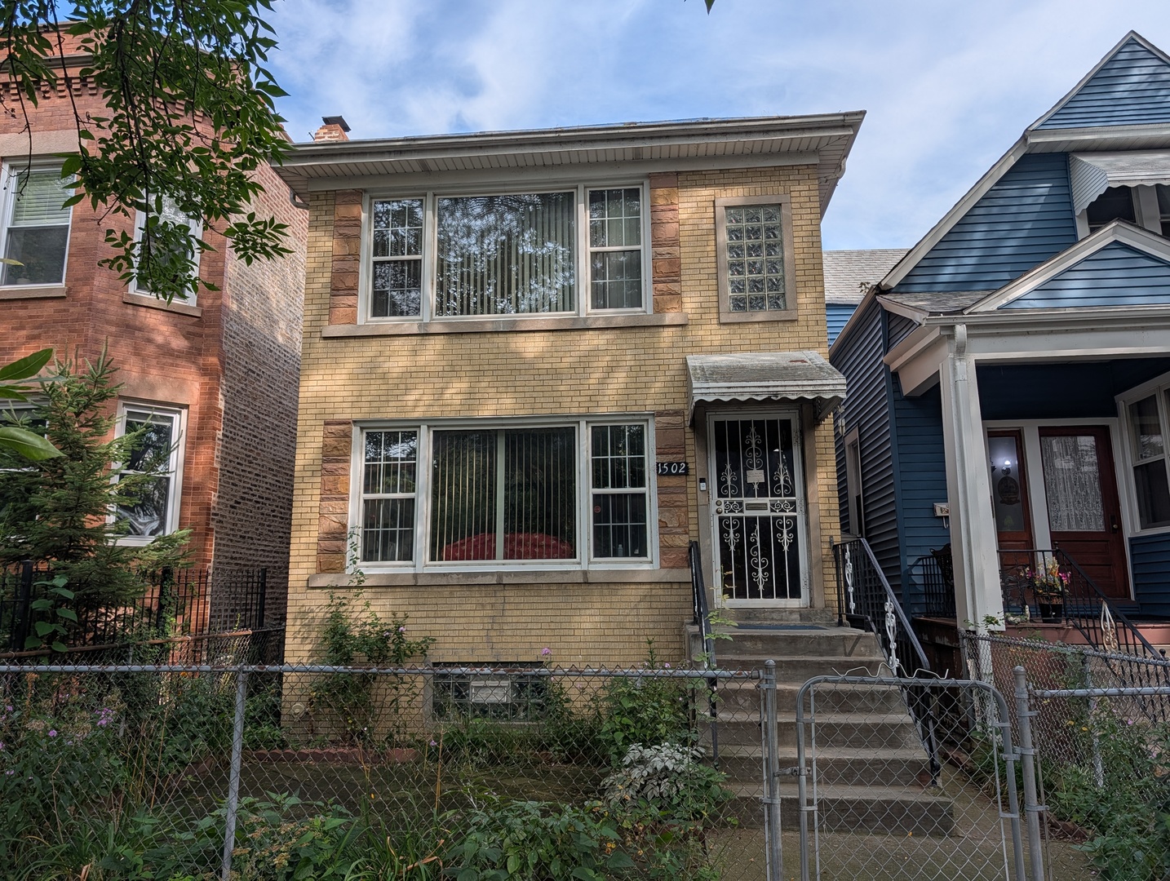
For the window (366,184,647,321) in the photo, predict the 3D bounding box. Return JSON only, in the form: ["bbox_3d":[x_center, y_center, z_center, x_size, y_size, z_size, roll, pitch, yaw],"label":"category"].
[{"bbox_3d":[-0.906,-2.122,9.177,3.279,1.583,0.130,-1,-10,5],"label":"window"}]

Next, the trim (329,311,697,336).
[{"bbox_3d":[-0.911,-1.251,8.996,4.067,0.131,0.130,-1,-10,5],"label":"trim"}]

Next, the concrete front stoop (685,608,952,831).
[{"bbox_3d":[1.686,2.117,6.705,1.615,1.255,2.860,-1,-10,5],"label":"concrete front stoop"}]

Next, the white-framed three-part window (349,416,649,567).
[{"bbox_3d":[-0.887,0.562,8.704,3.313,1.639,0.140,-1,-10,5],"label":"white-framed three-part window"}]

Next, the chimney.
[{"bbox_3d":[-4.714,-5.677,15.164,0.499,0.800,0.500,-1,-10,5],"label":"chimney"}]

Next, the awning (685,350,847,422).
[{"bbox_3d":[1.732,-0.641,8.036,1.373,0.788,1.180,-1,-10,5],"label":"awning"}]

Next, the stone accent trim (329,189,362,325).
[{"bbox_3d":[-2.726,-2.094,9.300,0.319,1.634,0.080,-1,-10,5],"label":"stone accent trim"}]

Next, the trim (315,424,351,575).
[{"bbox_3d":[-2.708,0.608,8.829,0.321,1.653,0.080,-1,-10,5],"label":"trim"}]

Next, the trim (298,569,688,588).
[{"bbox_3d":[-0.913,1.456,8.525,4.045,0.127,0.130,-1,-10,5],"label":"trim"}]

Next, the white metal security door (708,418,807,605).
[{"bbox_3d":[1.810,0.709,8.513,0.951,2.035,0.070,-1,-10,5],"label":"white metal security door"}]

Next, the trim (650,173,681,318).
[{"bbox_3d":[0.896,-2.183,8.990,0.314,1.632,0.080,-1,-10,5],"label":"trim"}]

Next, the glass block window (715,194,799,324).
[{"bbox_3d":[1.863,-1.972,8.897,0.818,1.431,0.120,-1,-10,5],"label":"glass block window"}]

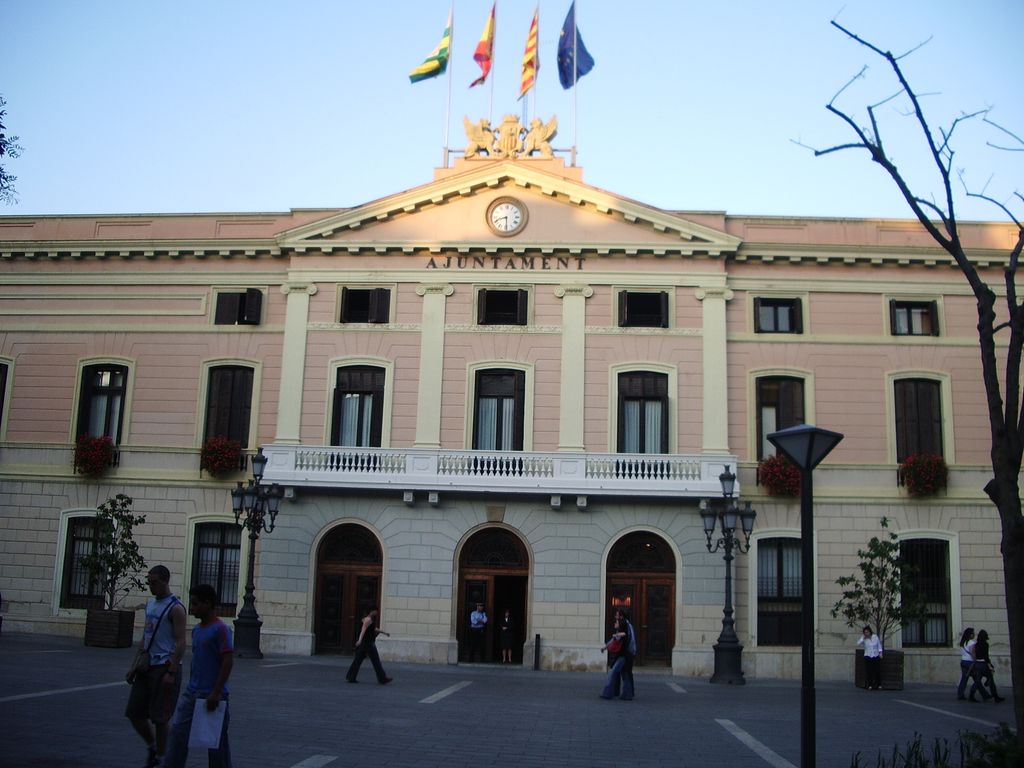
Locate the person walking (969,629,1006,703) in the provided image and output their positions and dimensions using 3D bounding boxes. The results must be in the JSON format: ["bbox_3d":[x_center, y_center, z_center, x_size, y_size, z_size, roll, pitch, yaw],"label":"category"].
[{"bbox_3d":[10.229,6.067,22.274,0.714,1.582,0.500,1,-12,4],"label":"person walking"}]

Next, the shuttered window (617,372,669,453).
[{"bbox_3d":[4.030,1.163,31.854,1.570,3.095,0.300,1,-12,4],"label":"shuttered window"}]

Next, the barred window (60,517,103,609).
[{"bbox_3d":[-13.193,5.568,32.217,1.434,2.821,0.300,1,-12,4],"label":"barred window"}]

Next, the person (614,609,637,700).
[{"bbox_3d":[2.325,5.530,21.201,0.600,1.811,0.500,1,-10,5],"label":"person"}]

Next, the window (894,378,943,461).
[{"bbox_3d":[11.970,1.109,30.415,1.339,2.552,0.250,1,-12,4],"label":"window"}]

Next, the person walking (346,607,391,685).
[{"bbox_3d":[-2.973,5.487,21.600,0.968,1.576,0.500,1,-12,4],"label":"person walking"}]

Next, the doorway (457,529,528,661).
[{"bbox_3d":[-0.536,6.208,30.616,1.946,3.914,0.400,1,-12,4],"label":"doorway"}]

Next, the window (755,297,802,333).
[{"bbox_3d":[8.340,-2.128,32.377,1.464,1.167,0.300,1,-12,4],"label":"window"}]

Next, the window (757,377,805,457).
[{"bbox_3d":[8.150,1.036,31.457,1.379,2.564,0.250,1,-12,4],"label":"window"}]

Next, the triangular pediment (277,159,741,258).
[{"bbox_3d":[-0.202,-5.664,33.424,14.853,3.209,0.900,1,-10,5],"label":"triangular pediment"}]

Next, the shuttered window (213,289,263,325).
[{"bbox_3d":[-8.740,-2.448,33.095,1.459,1.242,0.250,1,-12,4],"label":"shuttered window"}]

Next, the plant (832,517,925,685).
[{"bbox_3d":[9.506,5.693,26.856,2.445,4.373,2.445,1,-12,4],"label":"plant"}]

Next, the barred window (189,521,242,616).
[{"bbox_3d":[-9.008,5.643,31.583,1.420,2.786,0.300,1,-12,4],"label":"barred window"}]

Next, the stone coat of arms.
[{"bbox_3d":[-0.054,-8.139,34.067,3.000,1.500,0.650,1,-12,4],"label":"stone coat of arms"}]

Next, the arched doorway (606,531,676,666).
[{"bbox_3d":[3.920,6.450,31.278,2.065,3.955,0.400,1,-10,5],"label":"arched doorway"}]

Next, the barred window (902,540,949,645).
[{"bbox_3d":[12.198,6.137,30.563,1.303,3.084,0.250,1,-10,5],"label":"barred window"}]

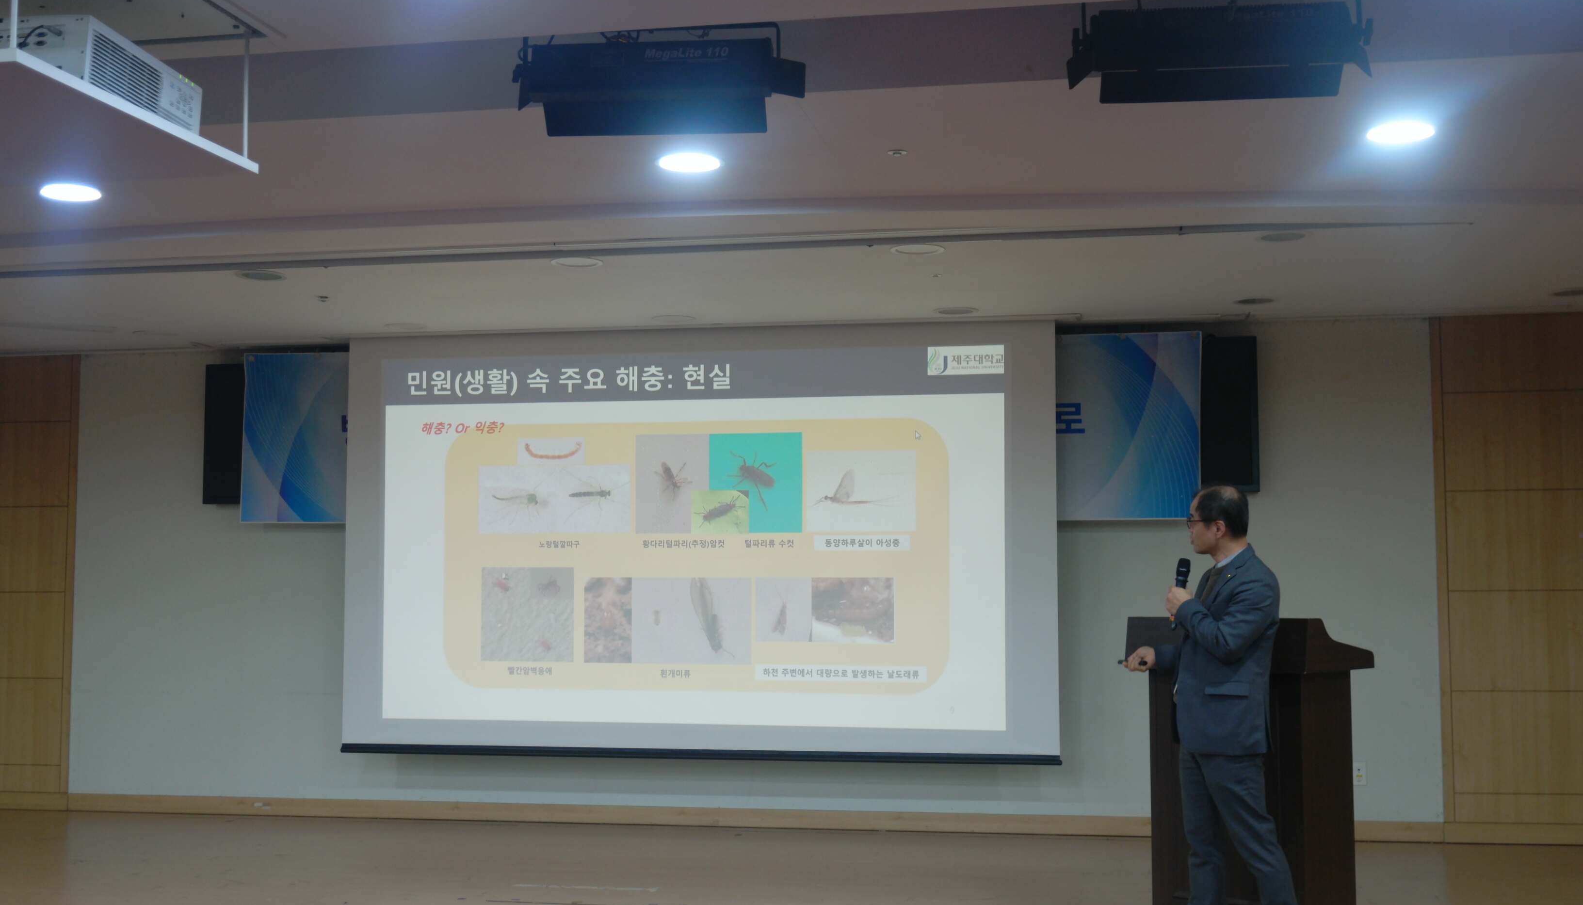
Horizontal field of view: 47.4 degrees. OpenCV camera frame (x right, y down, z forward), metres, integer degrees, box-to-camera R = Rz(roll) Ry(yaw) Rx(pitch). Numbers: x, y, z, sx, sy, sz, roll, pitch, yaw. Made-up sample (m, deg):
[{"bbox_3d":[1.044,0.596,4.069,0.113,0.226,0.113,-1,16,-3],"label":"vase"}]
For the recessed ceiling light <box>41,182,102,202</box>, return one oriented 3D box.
[{"bbox_3d":[-2.678,-0.968,6.699,0.220,0.040,0.220,-1,-4,10],"label":"recessed ceiling light"}]

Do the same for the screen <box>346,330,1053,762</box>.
[{"bbox_3d":[-0.564,0.501,9.964,4.043,2.364,0.060,-1,-4,10],"label":"screen"}]

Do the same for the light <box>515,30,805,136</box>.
[{"bbox_3d":[-0.357,-1.043,5.026,0.800,0.270,0.250,-1,-4,6],"label":"light"}]

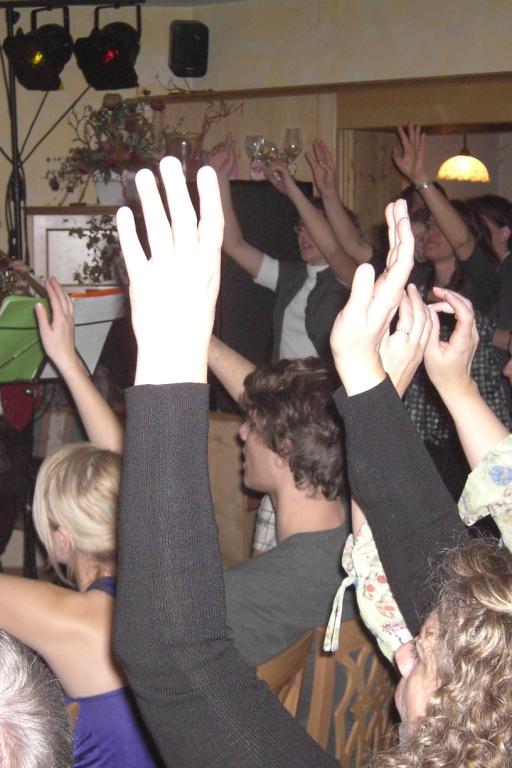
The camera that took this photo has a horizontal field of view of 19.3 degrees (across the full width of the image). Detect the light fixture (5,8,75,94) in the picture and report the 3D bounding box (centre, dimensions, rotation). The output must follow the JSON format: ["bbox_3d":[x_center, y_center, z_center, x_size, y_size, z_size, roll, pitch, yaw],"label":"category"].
[{"bbox_3d":[-0.778,-1.194,5.400,0.210,0.285,0.200,-22,18,-33],"label":"light fixture"}]

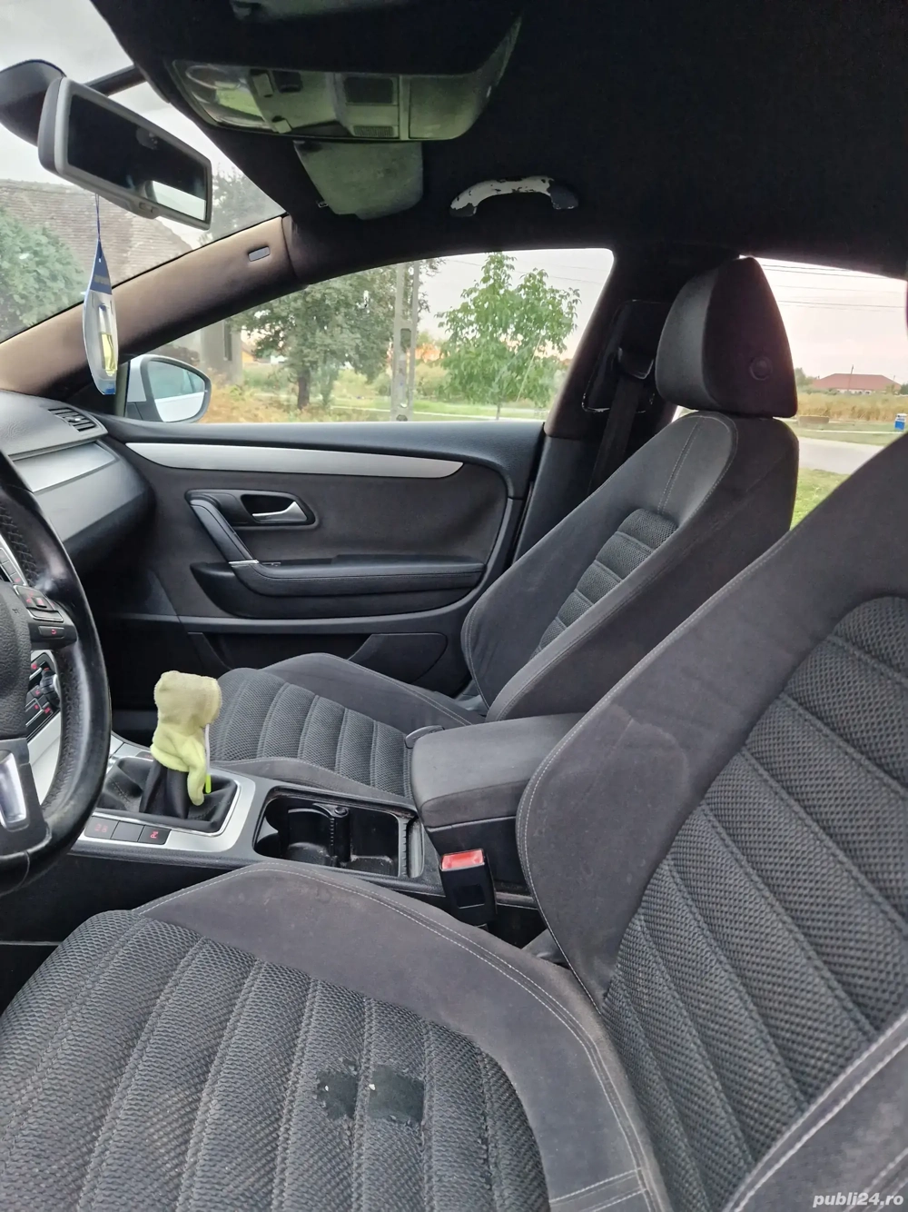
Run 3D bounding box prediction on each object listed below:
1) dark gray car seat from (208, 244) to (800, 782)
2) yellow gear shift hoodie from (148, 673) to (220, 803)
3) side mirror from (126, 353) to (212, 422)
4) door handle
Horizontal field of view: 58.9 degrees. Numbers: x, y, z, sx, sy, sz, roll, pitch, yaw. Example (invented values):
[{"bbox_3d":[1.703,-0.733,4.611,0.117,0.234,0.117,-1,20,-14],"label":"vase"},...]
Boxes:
[{"bbox_3d":[0.036,-0.028,1.338,0.900,1.040,0.540,2,16,-4],"label":"dark gray car seat"},{"bbox_3d":[-0.329,0.164,0.983,0.078,0.160,0.075,6,16,-6],"label":"yellow gear shift hoodie"},{"bbox_3d":[-0.642,-0.477,1.764,0.130,0.155,0.210,10,18,22],"label":"side mirror"},{"bbox_3d":[-0.349,-0.187,1.614,0.112,0.045,0.032,2,16,-4],"label":"door handle"}]

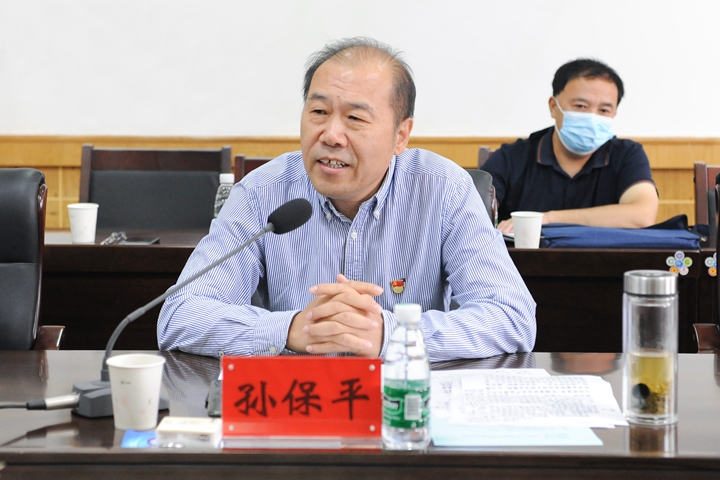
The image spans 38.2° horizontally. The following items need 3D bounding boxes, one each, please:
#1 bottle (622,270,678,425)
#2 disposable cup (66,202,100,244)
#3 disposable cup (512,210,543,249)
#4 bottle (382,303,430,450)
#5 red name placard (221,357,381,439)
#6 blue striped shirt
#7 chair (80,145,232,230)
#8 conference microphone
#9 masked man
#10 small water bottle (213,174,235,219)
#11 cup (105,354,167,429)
[{"bbox_3d":[0.393,0.142,1.393,0.072,0.199,0.072,0,5,0],"label":"bottle"},{"bbox_3d":[-0.672,-0.041,2.520,0.077,0.087,0.077,0,5,0],"label":"disposable cup"},{"bbox_3d":[0.390,-0.022,2.420,0.077,0.087,0.077,0,5,0],"label":"disposable cup"},{"bbox_3d":[0.058,0.166,1.275,0.059,0.174,0.059,0,5,0],"label":"bottle"},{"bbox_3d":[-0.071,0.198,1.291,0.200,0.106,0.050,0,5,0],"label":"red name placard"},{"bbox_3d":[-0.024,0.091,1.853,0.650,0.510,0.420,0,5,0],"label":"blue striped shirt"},{"bbox_3d":[-0.662,0.208,2.977,0.500,0.980,0.580,1,5,6],"label":"chair"},{"bbox_3d":[-0.236,0.083,1.532,0.360,0.295,0.120,-2,5,-22],"label":"conference microphone"},{"bbox_3d":[0.574,0.108,2.868,0.490,1.220,0.680,1,5,6],"label":"masked man"},{"bbox_3d":[-0.319,-0.079,2.490,0.059,0.174,0.059,0,5,0],"label":"small water bottle"},{"bbox_3d":[-0.291,0.201,1.357,0.077,0.087,0.077,0,5,0],"label":"cup"}]

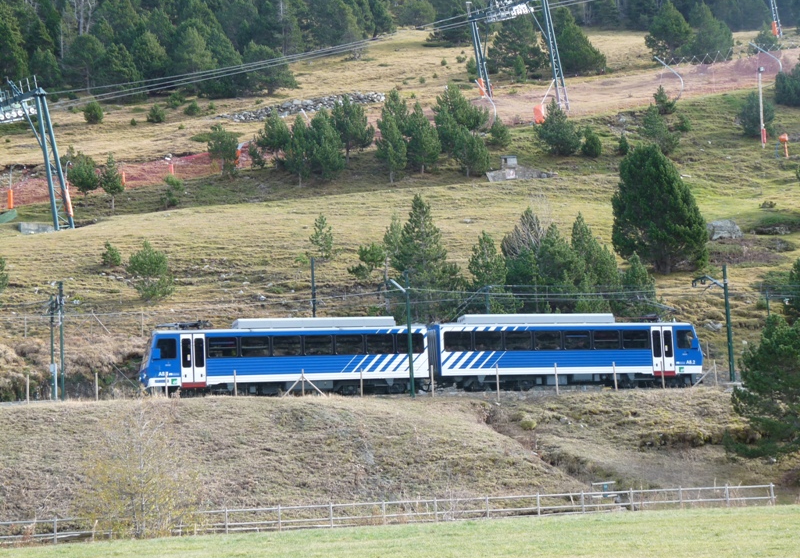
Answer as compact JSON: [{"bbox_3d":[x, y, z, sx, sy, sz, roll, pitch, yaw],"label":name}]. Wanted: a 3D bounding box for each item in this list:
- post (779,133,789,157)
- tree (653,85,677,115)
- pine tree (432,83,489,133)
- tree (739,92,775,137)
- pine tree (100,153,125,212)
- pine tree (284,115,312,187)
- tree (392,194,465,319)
[{"bbox_3d":[35.741,-12.442,140.000,0.900,2.200,0.700,-2,-5,0],"label":"post"},{"bbox_3d":[30.989,-20.913,176.000,2.812,3.480,2.812,-2,-6,0],"label":"tree"},{"bbox_3d":[5.624,-15.739,142.000,5.200,5.800,5.000,-2,-5,0],"label":"pine tree"},{"bbox_3d":[35.123,-16.207,148.000,3.547,4.532,3.547,-3,-6,0],"label":"tree"},{"bbox_3d":[-24.115,-8.052,126.000,2.013,4.899,2.013,-2,-6,0],"label":"pine tree"},{"bbox_3d":[-9.324,-11.713,138.000,2.572,6.548,2.572,-2,-6,0],"label":"pine tree"},{"bbox_3d":[1.658,-1.158,94.000,4.500,8.400,4.400,-2,-5,0],"label":"tree"}]

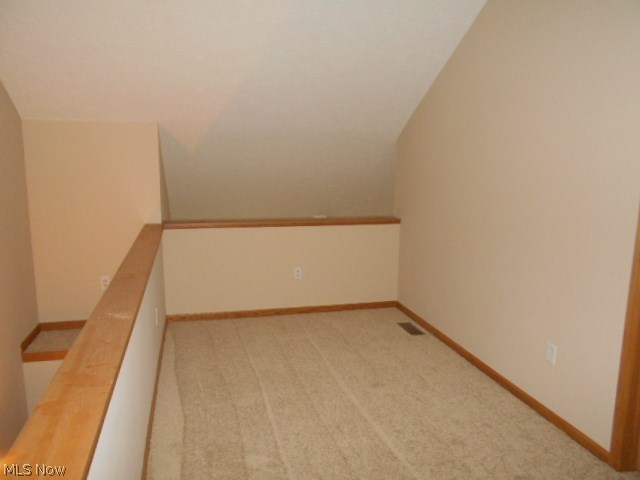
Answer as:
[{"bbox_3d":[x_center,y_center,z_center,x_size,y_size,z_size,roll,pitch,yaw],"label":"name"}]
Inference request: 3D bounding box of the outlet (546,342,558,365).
[{"bbox_3d":[1.356,0.666,2.819,0.010,0.115,0.072,-1,10,-15],"label":"outlet"}]

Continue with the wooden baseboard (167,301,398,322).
[{"bbox_3d":[-0.298,0.686,4.618,2.255,0.063,0.015,-1,10,-15],"label":"wooden baseboard"}]

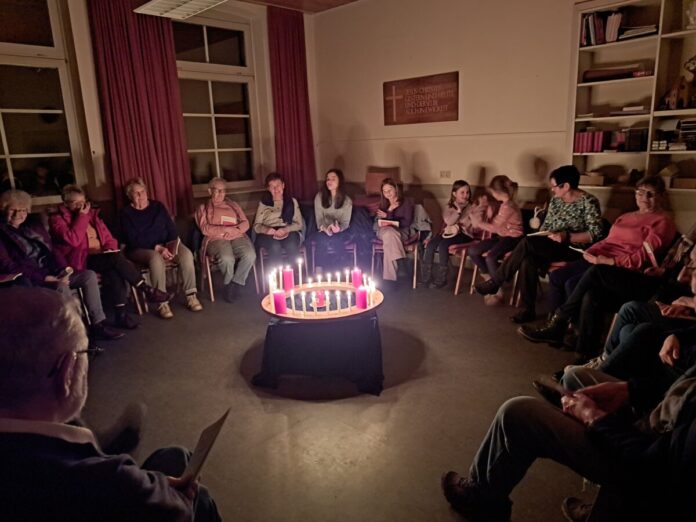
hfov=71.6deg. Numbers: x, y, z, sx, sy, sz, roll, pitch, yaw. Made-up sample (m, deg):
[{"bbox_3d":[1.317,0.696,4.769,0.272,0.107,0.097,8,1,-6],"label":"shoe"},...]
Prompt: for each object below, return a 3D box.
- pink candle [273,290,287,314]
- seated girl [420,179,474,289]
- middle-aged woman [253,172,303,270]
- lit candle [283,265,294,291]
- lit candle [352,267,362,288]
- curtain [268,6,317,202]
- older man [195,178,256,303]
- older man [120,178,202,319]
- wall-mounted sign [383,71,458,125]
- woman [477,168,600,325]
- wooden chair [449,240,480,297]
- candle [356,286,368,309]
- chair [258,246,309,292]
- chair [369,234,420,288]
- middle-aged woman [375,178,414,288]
[{"bbox_3d":[-0.419,0.252,3.005,0.074,0.148,0.074,-2,13,0],"label":"pink candle"},{"bbox_3d":[0.985,-0.274,4.778,0.589,1.065,0.426,-13,17,-39],"label":"seated girl"},{"bbox_3d":[-0.670,-0.301,5.042,0.530,1.210,0.750,-3,13,-6],"label":"middle-aged woman"},{"bbox_3d":[-0.427,0.137,3.480,0.072,0.158,0.072,-2,13,0],"label":"lit candle"},{"bbox_3d":[0.067,0.122,3.513,0.072,0.140,0.072,-2,13,0],"label":"lit candle"},{"bbox_3d":[-0.706,-1.922,6.183,0.620,2.340,0.150,-14,18,-42],"label":"curtain"},{"bbox_3d":[-1.197,-0.228,4.728,0.538,1.157,0.629,-8,14,-25],"label":"older man"},{"bbox_3d":[-1.752,-0.161,4.437,0.568,1.197,0.771,-12,16,-36],"label":"older man"},{"bbox_3d":[0.809,-1.844,5.550,0.030,0.504,1.053,-15,18,-43],"label":"wall-mounted sign"},{"bbox_3d":[1.548,-0.153,3.873,0.873,1.197,0.589,-9,15,-27],"label":"woman"},{"bbox_3d":[1.069,-0.135,4.939,0.480,0.820,0.530,10,18,42],"label":"wooden chair"},{"bbox_3d":[0.091,0.222,3.019,0.070,0.125,0.070,-2,13,0],"label":"candle"},{"bbox_3d":[-0.659,-0.129,5.165,0.500,0.820,0.540,-3,13,-4],"label":"chair"},{"bbox_3d":[0.531,-0.187,4.992,0.477,0.832,0.528,2,14,19],"label":"chair"},{"bbox_3d":[0.504,-0.294,5.043,0.470,1.120,0.670,3,14,21],"label":"middle-aged woman"}]

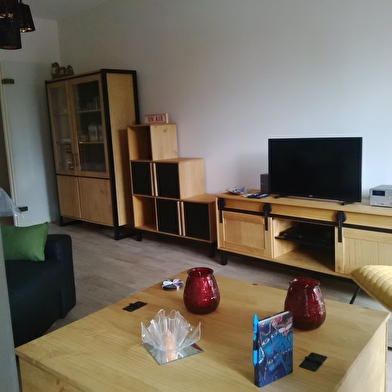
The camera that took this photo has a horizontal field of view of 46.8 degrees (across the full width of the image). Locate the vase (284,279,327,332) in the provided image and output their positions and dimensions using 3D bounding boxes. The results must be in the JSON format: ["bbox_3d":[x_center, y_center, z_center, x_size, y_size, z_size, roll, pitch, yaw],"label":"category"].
[{"bbox_3d":[0.358,0.355,1.493,0.134,0.146,0.134,-3,9,0],"label":"vase"}]

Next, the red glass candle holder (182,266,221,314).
[{"bbox_3d":[0.020,0.345,1.658,0.134,0.146,0.134,-3,9,0],"label":"red glass candle holder"}]

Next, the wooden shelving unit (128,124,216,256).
[{"bbox_3d":[-0.156,-0.101,4.323,1.044,1.160,0.330,6,13,44],"label":"wooden shelving unit"}]

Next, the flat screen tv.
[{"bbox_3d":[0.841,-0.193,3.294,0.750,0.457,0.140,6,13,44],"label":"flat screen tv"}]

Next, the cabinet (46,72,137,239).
[{"bbox_3d":[-1.142,-0.470,5.135,1.119,1.723,0.436,6,13,44],"label":"cabinet"}]

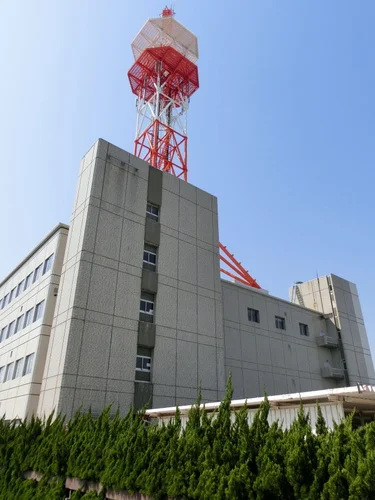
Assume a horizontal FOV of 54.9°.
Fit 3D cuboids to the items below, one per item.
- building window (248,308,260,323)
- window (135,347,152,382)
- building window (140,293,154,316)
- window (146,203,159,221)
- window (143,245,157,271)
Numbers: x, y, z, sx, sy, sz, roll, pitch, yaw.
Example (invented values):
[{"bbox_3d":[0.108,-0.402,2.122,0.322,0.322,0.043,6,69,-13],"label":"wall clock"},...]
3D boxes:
[{"bbox_3d":[7.630,7.595,41.519,1.976,1.539,0.220,21,-33,-34],"label":"building window"},{"bbox_3d":[-2.919,7.617,23.901,1.331,2.267,0.280,21,-33,-34],"label":"window"},{"bbox_3d":[-2.890,4.057,25.711,1.331,2.184,0.280,21,-33,-34],"label":"building window"},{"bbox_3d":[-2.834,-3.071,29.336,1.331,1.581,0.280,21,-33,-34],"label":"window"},{"bbox_3d":[-2.863,0.581,27.479,1.331,2.205,0.280,21,-33,-34],"label":"window"}]

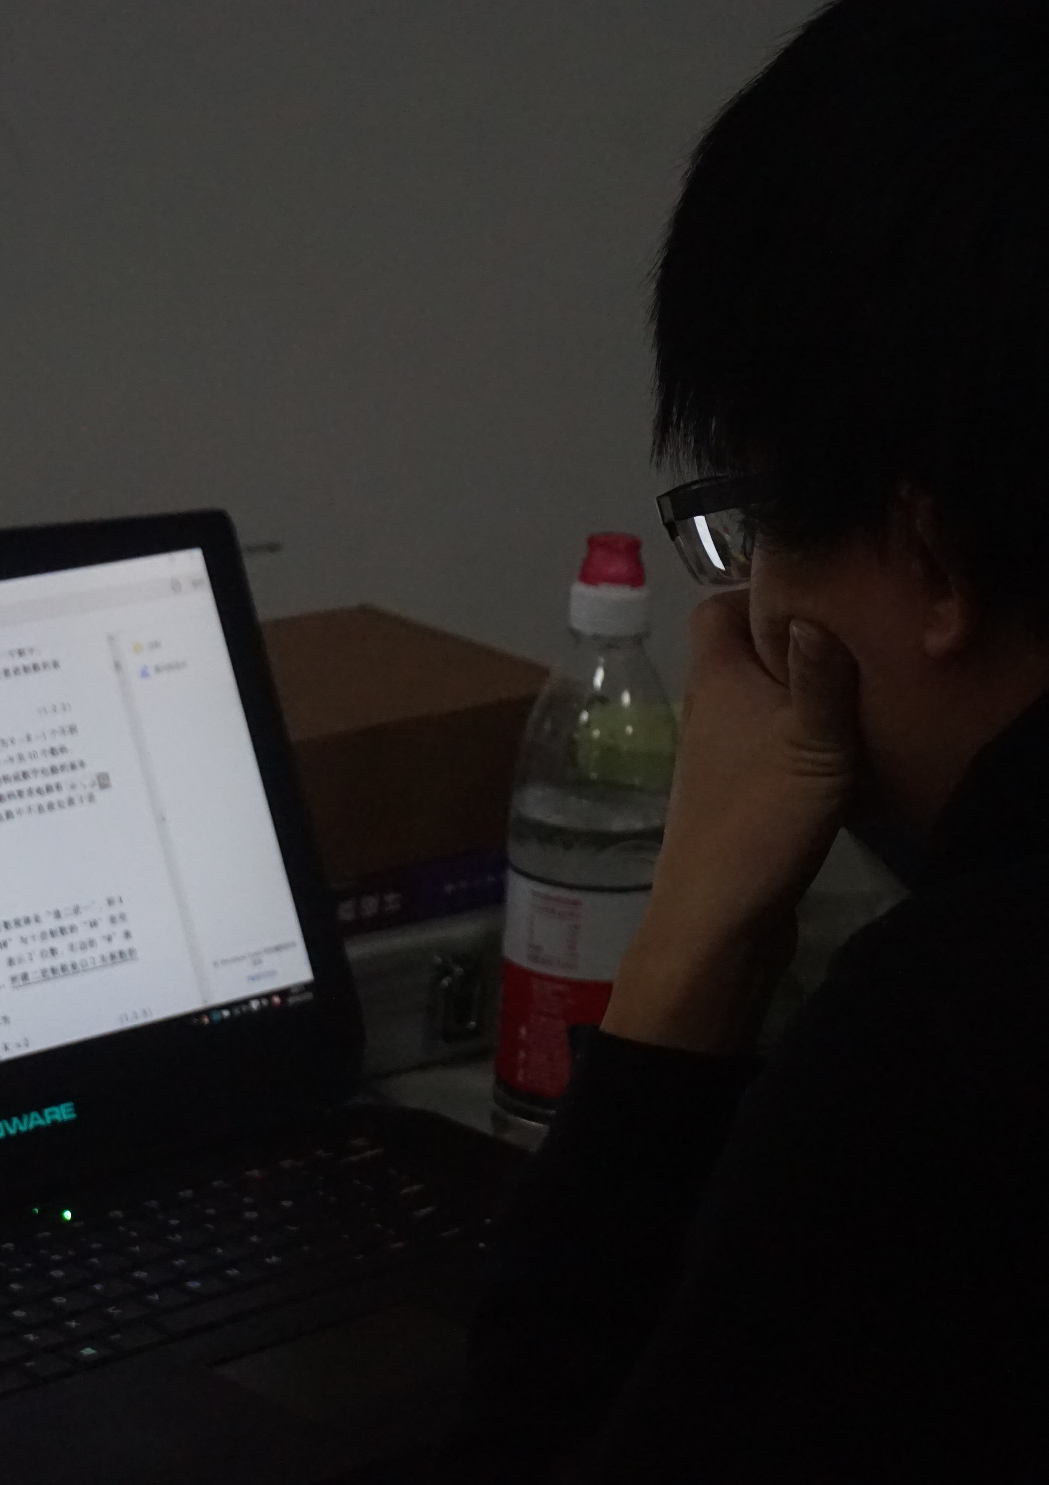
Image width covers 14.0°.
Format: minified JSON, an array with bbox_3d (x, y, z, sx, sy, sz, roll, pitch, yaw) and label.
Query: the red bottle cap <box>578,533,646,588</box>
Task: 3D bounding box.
[{"bbox_3d":[0.035,-0.073,1.720,0.026,0.019,0.026,4,16,0],"label":"red bottle cap"}]

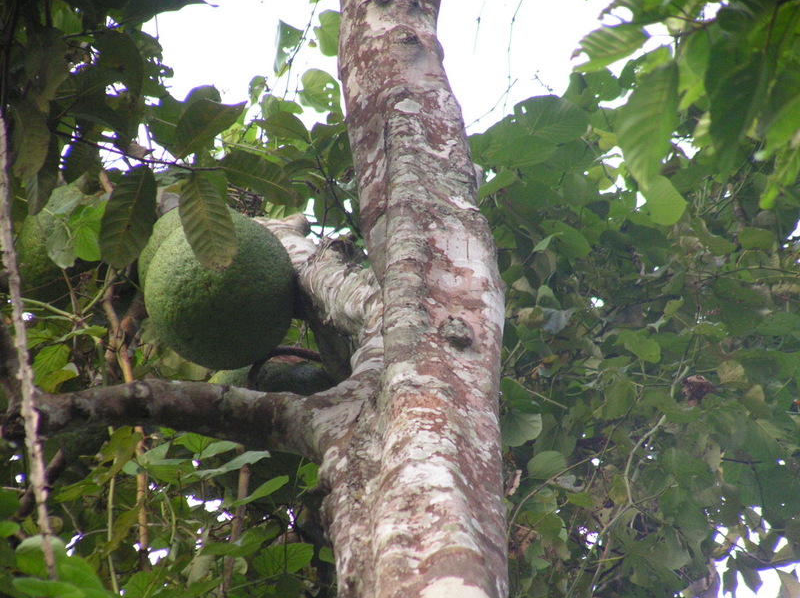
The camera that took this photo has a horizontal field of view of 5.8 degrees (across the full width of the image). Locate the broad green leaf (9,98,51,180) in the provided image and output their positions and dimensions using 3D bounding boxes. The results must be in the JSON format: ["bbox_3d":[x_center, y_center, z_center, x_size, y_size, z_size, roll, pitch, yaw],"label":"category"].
[{"bbox_3d":[-0.707,-0.303,15.200,0.073,0.164,0.030,-11,-20,9],"label":"broad green leaf"}]

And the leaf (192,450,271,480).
[{"bbox_3d":[-0.318,0.312,15.000,0.159,0.019,0.072,-19,-21,0],"label":"leaf"}]

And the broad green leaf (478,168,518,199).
[{"bbox_3d":[0.218,-0.254,17.600,0.108,0.025,0.052,-34,-74,11],"label":"broad green leaf"}]

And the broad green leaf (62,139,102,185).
[{"bbox_3d":[-0.661,-0.287,16.500,0.075,0.106,0.025,27,17,-9],"label":"broad green leaf"}]

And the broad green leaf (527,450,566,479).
[{"bbox_3d":[0.324,0.366,17.600,0.094,0.073,0.025,-17,18,6],"label":"broad green leaf"}]

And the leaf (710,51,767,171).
[{"bbox_3d":[0.651,-0.357,15.300,0.106,0.241,0.026,14,19,-5],"label":"leaf"}]

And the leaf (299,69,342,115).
[{"bbox_3d":[-0.158,-0.410,15.800,0.093,0.091,0.025,28,10,20],"label":"leaf"}]

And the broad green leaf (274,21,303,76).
[{"bbox_3d":[-0.215,-0.482,15.300,0.054,0.104,0.038,5,-20,2],"label":"broad green leaf"}]

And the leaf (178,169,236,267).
[{"bbox_3d":[-0.370,-0.151,15.300,0.096,0.206,0.030,-17,-22,0],"label":"leaf"}]

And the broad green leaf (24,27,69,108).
[{"bbox_3d":[-0.729,-0.478,16.400,0.092,0.175,0.025,-6,19,2],"label":"broad green leaf"}]

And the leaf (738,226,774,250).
[{"bbox_3d":[0.718,-0.124,16.000,0.072,0.048,0.032,0,-20,0],"label":"leaf"}]

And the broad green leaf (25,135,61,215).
[{"bbox_3d":[-0.661,-0.228,14.700,0.059,0.152,0.033,12,-20,4],"label":"broad green leaf"}]

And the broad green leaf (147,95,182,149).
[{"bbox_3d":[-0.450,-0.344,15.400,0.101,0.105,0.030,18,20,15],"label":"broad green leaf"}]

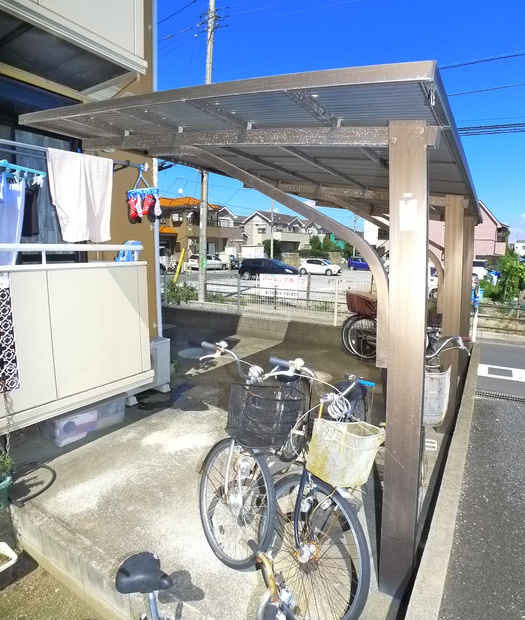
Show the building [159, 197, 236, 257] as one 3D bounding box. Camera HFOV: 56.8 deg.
[{"bbox_3d":[-8.635,-8.691,54.363,8.500,8.100,8.500,4,8,32],"label":"building"}]

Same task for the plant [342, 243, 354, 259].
[{"bbox_3d":[14.853,-9.419,83.476,2.200,3.800,2.200,3,7,28],"label":"plant"}]

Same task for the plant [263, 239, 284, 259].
[{"bbox_3d":[1.193,-6.528,58.638,2.300,3.600,2.450,3,7,28],"label":"plant"}]

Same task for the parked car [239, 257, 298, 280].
[{"bbox_3d":[0.416,-2.903,34.389,4.050,1.520,1.700,3,7,26],"label":"parked car"}]

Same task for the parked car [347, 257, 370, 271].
[{"bbox_3d":[12.249,-5.700,59.744,3.400,1.660,1.480,1,7,15],"label":"parked car"}]

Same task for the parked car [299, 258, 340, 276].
[{"bbox_3d":[5.360,-3.927,44.845,4.000,1.510,1.700,2,7,20],"label":"parked car"}]

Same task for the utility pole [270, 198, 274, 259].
[{"bbox_3d":[1.133,-9.037,55.846,0.270,9.200,0.270,3,7,28],"label":"utility pole"}]

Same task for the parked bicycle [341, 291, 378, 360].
[{"bbox_3d":[1.916,0.255,6.919,0.570,1.060,1.750,-6,9,-42],"label":"parked bicycle"}]

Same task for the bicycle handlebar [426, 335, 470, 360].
[{"bbox_3d":[1.091,0.236,3.246,0.560,0.170,0.240,3,7,24],"label":"bicycle handlebar"}]

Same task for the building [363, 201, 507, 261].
[{"bbox_3d":[21.263,-9.380,59.834,15.000,9.000,10.000,3,7,29],"label":"building"}]

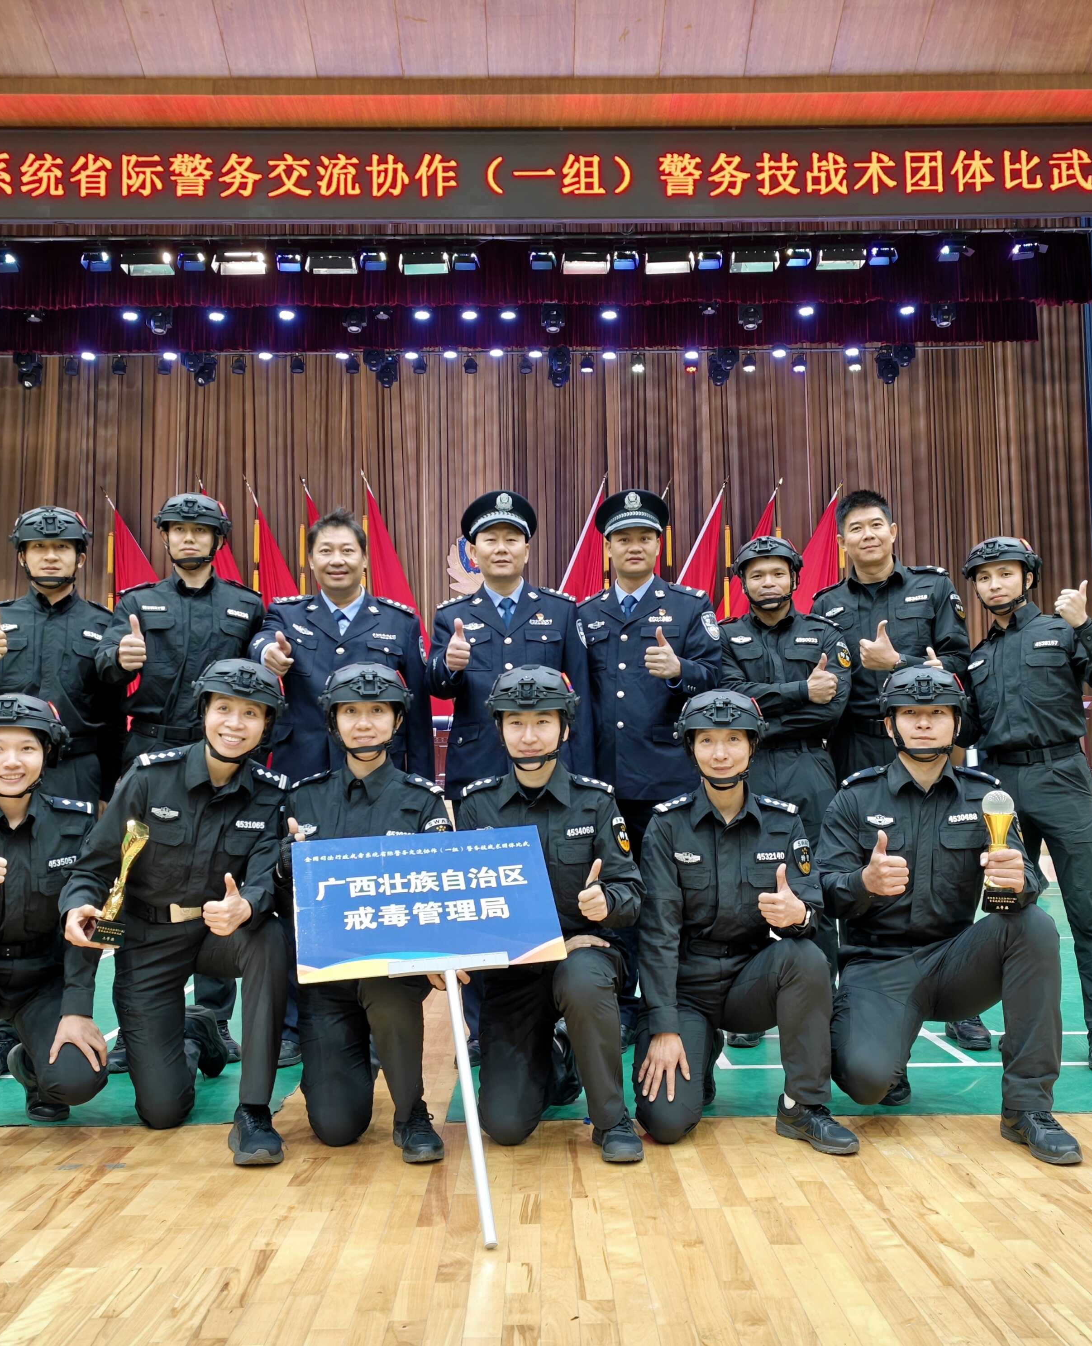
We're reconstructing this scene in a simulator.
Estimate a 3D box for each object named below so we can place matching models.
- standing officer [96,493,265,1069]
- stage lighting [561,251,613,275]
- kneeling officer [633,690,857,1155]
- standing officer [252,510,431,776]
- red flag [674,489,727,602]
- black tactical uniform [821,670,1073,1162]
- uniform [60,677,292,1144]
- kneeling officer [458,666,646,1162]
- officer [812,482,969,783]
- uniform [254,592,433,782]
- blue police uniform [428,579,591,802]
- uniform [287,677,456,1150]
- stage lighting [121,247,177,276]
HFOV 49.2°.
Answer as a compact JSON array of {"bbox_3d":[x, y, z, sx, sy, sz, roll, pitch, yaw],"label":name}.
[{"bbox_3d":[-1.131,0.314,3.771,0.529,1.806,0.451,1,-6,-14],"label":"standing officer"},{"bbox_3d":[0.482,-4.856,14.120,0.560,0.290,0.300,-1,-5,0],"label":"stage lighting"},{"bbox_3d":[0.479,0.592,3.045,0.559,1.081,0.627,0,-5,-3],"label":"kneeling officer"},{"bbox_3d":[-0.655,0.345,3.866,0.580,1.800,0.480,-1,-5,-2],"label":"standing officer"},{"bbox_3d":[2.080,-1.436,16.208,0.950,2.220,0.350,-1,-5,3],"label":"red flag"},{"bbox_3d":[0.998,0.567,3.109,0.620,1.170,0.700,-2,-5,9],"label":"black tactical uniform"},{"bbox_3d":[-0.910,0.566,3.117,0.588,1.176,0.784,1,-6,-11],"label":"uniform"},{"bbox_3d":[0.015,0.559,3.029,0.510,1.154,0.647,-1,-5,2],"label":"kneeling officer"},{"bbox_3d":[1.164,0.322,3.986,0.550,1.820,0.460,-2,-6,16],"label":"officer"},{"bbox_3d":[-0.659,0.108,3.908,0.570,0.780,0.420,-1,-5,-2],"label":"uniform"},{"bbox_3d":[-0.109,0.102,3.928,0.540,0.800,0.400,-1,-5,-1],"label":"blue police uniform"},{"bbox_3d":[-0.433,0.559,3.030,0.490,1.162,0.647,0,-6,-7],"label":"uniform"},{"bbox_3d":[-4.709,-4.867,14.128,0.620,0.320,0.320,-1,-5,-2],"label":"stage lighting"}]

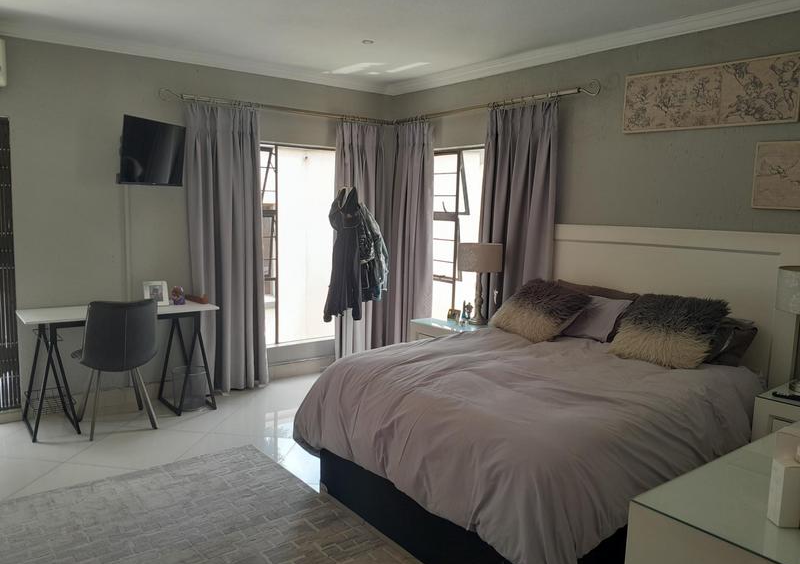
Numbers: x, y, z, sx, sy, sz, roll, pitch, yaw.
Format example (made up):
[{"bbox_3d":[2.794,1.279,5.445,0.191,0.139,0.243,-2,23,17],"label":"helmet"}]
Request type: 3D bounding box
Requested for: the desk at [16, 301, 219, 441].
[{"bbox_3d":[-1.932,0.559,4.208,1.194,0.753,0.520,-4,9,-36],"label":"desk"}]

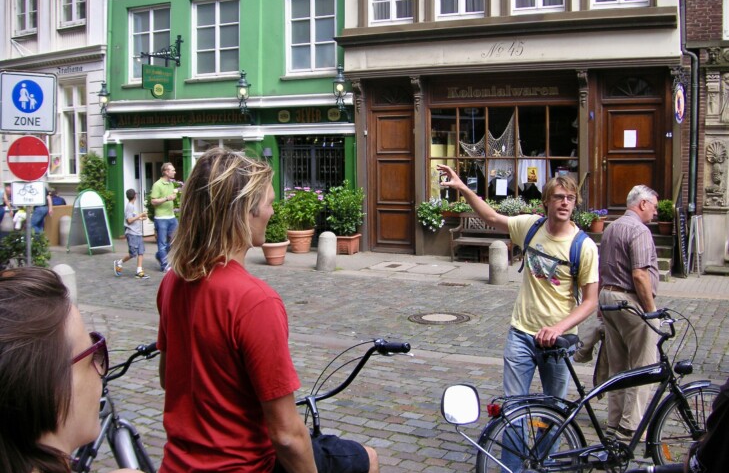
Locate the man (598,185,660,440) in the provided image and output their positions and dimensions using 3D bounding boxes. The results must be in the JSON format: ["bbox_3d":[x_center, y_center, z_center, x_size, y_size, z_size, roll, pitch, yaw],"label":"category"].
[{"bbox_3d":[1.816,0.536,5.350,0.380,1.760,0.500,-1,6,-13],"label":"man"}]

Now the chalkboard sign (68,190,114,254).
[{"bbox_3d":[-5.185,-0.266,14.800,0.850,1.200,0.600,4,7,37],"label":"chalkboard sign"}]

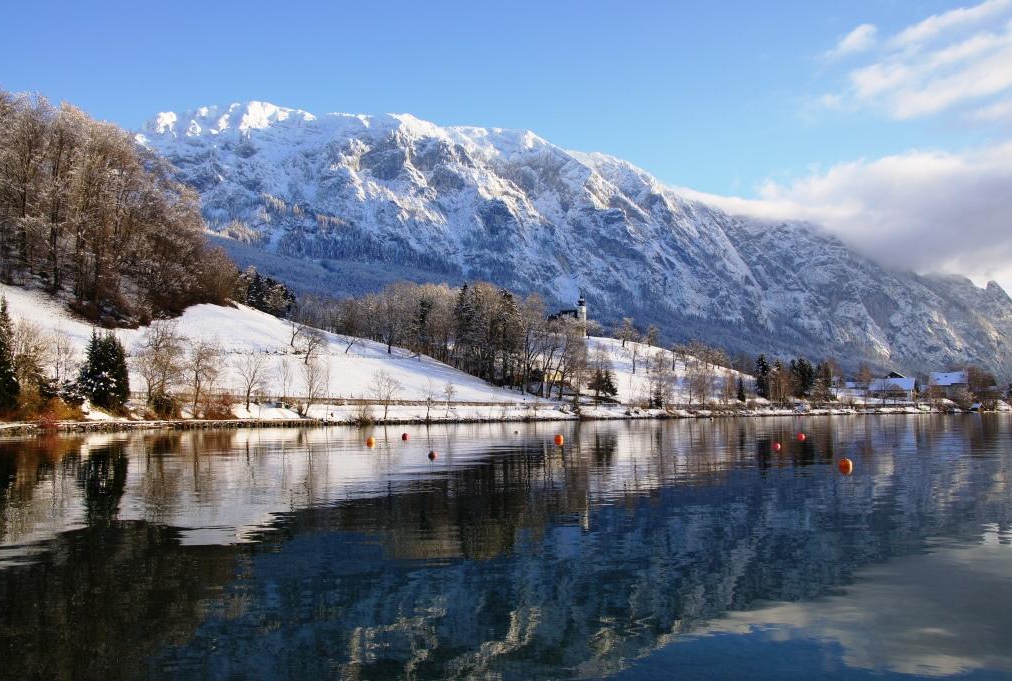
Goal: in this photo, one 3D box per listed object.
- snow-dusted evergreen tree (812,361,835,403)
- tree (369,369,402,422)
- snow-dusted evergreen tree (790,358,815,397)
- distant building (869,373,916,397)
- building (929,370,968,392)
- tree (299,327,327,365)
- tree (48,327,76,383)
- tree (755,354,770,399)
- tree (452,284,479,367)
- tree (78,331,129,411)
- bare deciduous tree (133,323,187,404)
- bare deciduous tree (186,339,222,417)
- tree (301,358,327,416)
[{"bbox_3d":[122.890,15.870,330.000,8.520,16.260,8.520,-2,-5,20],"label":"snow-dusted evergreen tree"},{"bbox_3d":[-23.037,10.324,163.000,6.500,9.940,6.500,1,-5,-8],"label":"tree"},{"bbox_3d":[116.500,14.930,335.000,9.430,15.720,9.430,-2,-5,19],"label":"snow-dusted evergreen tree"},{"bbox_3d":[156.400,18.010,345.000,17.300,10.120,11.500,-4,-6,36],"label":"distant building"},{"bbox_3d":[296.165,28.246,570.000,25.090,15.710,13.000,-2,-5,27],"label":"building"},{"bbox_3d":[-43.570,1.130,192.000,6.310,8.560,6.310,1,-5,-13],"label":"tree"},{"bbox_3d":[-71.784,2.428,138.000,4.530,9.390,4.530,2,-5,-27],"label":"tree"},{"bbox_3d":[111.312,15.840,370.000,6.940,19.530,6.940,-1,-5,17],"label":"tree"},{"bbox_3d":[-12.255,-4.236,258.000,7.870,26.020,7.870,0,-5,-3],"label":"tree"},{"bbox_3d":[-59.950,4.470,127.000,7.450,11.920,7.450,2,-5,-25],"label":"tree"},{"bbox_3d":[-54.458,3.536,134.000,8.490,12.730,8.490,2,-5,-22],"label":"bare deciduous tree"},{"bbox_3d":[-49.510,6.080,140.000,5.910,12.810,5.910,1,-5,-19],"label":"bare deciduous tree"},{"bbox_3d":[-32.964,8.091,146.000,4.450,10.020,4.450,1,-5,-13],"label":"tree"}]

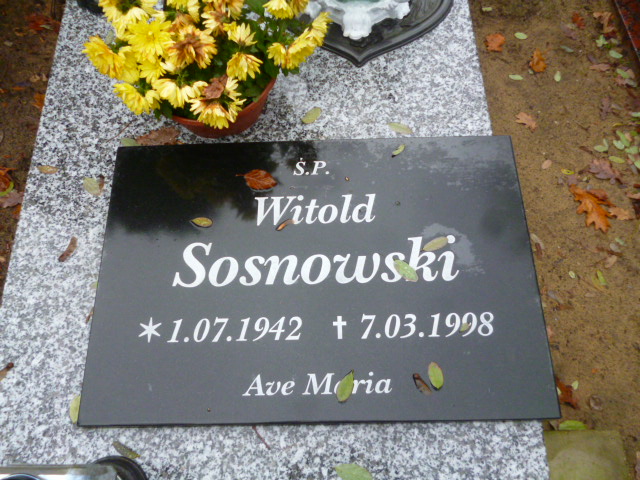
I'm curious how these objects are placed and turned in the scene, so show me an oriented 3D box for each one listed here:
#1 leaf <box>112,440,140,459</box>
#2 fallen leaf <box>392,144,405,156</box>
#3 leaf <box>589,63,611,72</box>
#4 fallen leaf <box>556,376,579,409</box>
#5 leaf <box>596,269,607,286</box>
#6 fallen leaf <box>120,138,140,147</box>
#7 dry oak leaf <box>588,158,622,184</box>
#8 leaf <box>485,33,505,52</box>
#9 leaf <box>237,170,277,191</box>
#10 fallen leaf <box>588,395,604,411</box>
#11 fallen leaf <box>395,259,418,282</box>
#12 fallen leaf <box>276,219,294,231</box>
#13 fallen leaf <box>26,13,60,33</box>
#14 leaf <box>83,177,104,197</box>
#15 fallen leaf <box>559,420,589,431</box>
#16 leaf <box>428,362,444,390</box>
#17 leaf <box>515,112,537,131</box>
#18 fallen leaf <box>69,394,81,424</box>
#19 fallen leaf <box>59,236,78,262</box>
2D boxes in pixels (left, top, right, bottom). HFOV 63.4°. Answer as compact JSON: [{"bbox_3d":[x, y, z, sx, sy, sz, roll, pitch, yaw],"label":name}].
[{"bbox_3d":[-0.248,0.268,0.663,0.043,0.008,0.015,24,72,10],"label":"leaf"},{"bbox_3d":[0.117,-0.134,0.775,0.026,0.010,0.010,-37,72,-12],"label":"fallen leaf"},{"bbox_3d":[0.673,-0.412,1.243,0.051,0.012,0.024,3,69,3],"label":"leaf"},{"bbox_3d":[0.458,0.286,0.971,0.058,0.020,0.053,12,69,6],"label":"fallen leaf"},{"bbox_3d":[0.590,0.079,1.084,0.011,0.009,0.041,-14,69,-3],"label":"leaf"},{"bbox_3d":[-0.301,-0.154,0.828,0.038,0.007,0.020,21,71,9],"label":"fallen leaf"},{"bbox_3d":[0.645,-0.155,1.169,0.076,0.018,0.051,36,74,14],"label":"dry oak leaf"},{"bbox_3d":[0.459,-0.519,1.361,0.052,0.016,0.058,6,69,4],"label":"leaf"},{"bbox_3d":[-0.092,-0.090,0.763,0.065,0.012,0.035,12,69,6],"label":"leaf"},{"bbox_3d":[0.515,0.303,0.967,0.024,0.012,0.029,-7,68,-1],"label":"fallen leaf"},{"bbox_3d":[0.118,0.042,0.708,0.019,0.007,0.043,-40,73,-13],"label":"fallen leaf"},{"bbox_3d":[-0.049,-0.021,0.739,0.031,0.006,0.008,-31,71,-10],"label":"fallen leaf"},{"bbox_3d":[-0.782,-0.612,1.464,0.103,0.012,0.051,16,70,8],"label":"fallen leaf"},{"bbox_3d":[-0.351,-0.083,0.801,0.041,0.008,0.025,40,75,15],"label":"leaf"},{"bbox_3d":[0.476,0.354,0.973,0.053,0.006,0.023,-1,68,1],"label":"fallen leaf"},{"bbox_3d":[0.148,0.173,0.656,0.018,0.007,0.036,-12,69,-3],"label":"leaf"},{"bbox_3d":[0.486,-0.280,1.225,0.033,0.015,0.053,-42,73,-13],"label":"leaf"},{"bbox_3d":[-0.319,0.222,0.679,0.020,0.007,0.039,1,69,2],"label":"fallen leaf"},{"bbox_3d":[-0.372,0.015,0.769,0.013,0.008,0.042,23,71,10],"label":"fallen leaf"}]

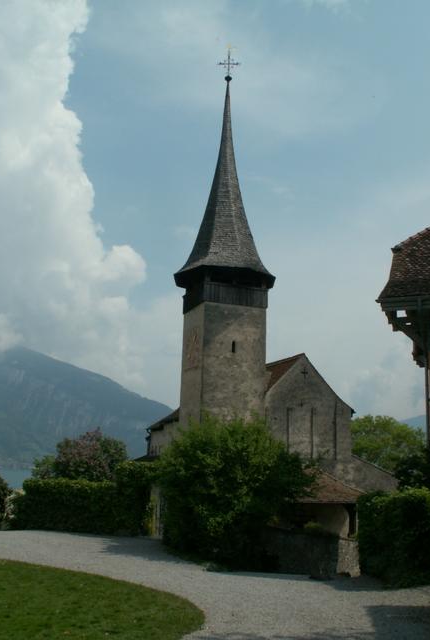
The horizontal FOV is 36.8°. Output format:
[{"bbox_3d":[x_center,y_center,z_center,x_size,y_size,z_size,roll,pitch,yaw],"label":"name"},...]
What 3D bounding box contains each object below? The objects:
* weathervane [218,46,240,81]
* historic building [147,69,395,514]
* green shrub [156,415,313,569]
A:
[{"bbox_3d":[1.093,-19.062,48.071,1.757,2.841,0.350,6,-13,-20],"label":"weathervane"},{"bbox_3d":[2.700,-0.719,52.782,14.181,31.946,19.000,6,-13,-20],"label":"historic building"},{"bbox_3d":[0.714,6.245,23.700,5.600,5.300,4.900,1,-13,0],"label":"green shrub"}]

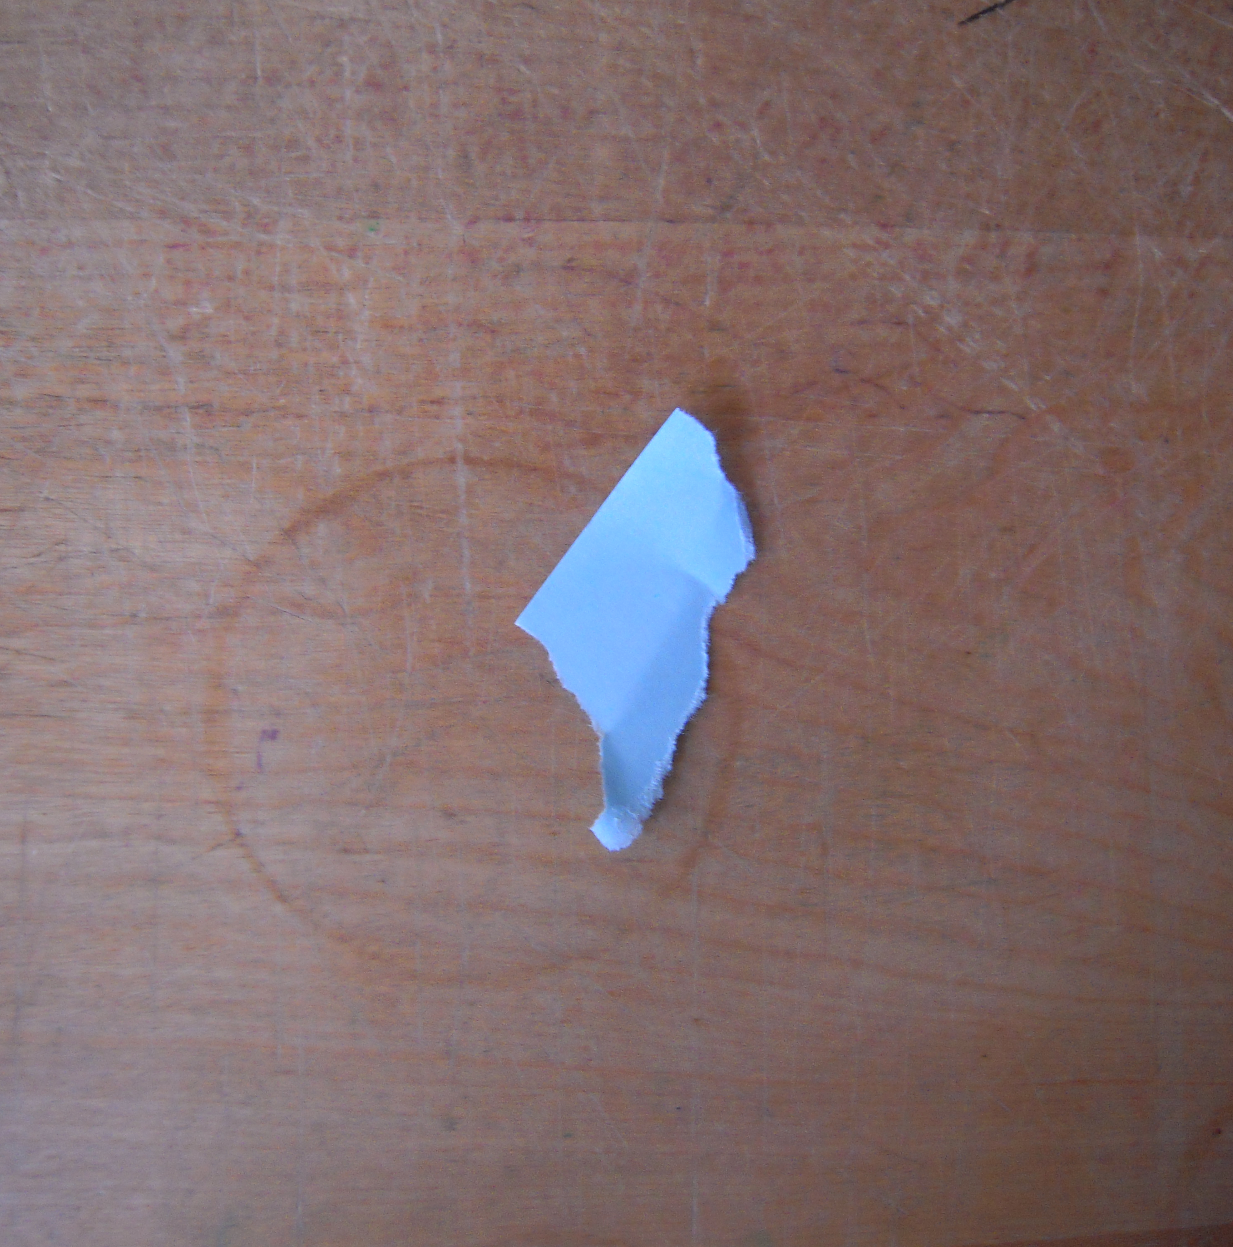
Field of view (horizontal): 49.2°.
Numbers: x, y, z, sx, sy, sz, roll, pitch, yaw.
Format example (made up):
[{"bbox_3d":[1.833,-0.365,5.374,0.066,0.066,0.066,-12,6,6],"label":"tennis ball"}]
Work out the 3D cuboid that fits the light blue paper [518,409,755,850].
[{"bbox_3d":[0.002,0.000,0.209,0.033,0.011,0.067,26,88,1],"label":"light blue paper"}]

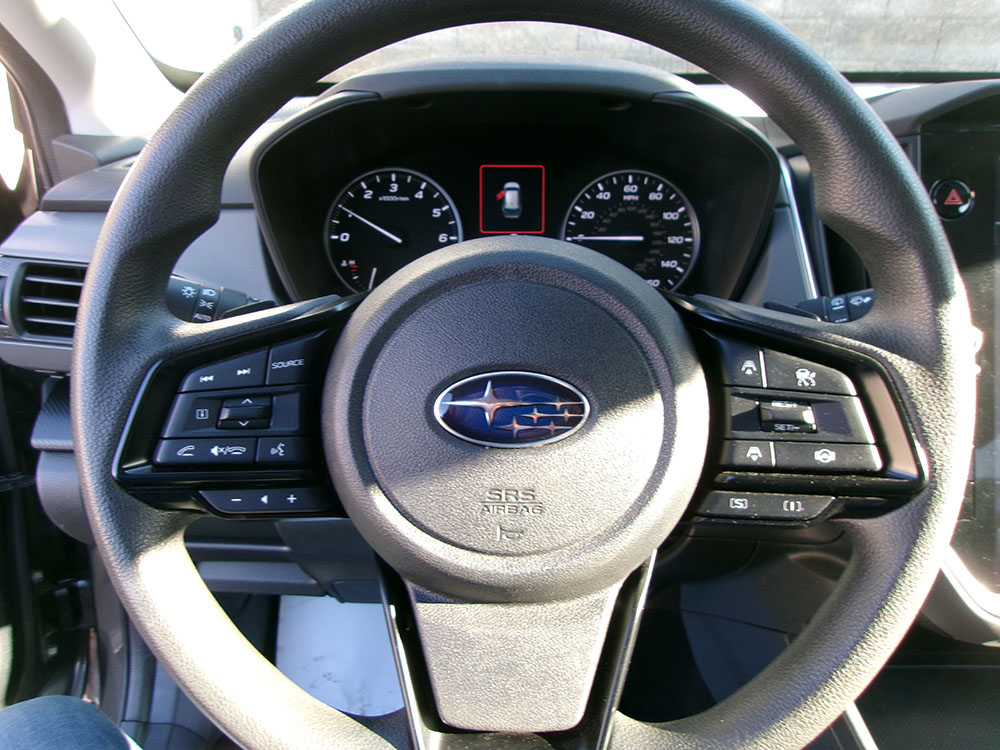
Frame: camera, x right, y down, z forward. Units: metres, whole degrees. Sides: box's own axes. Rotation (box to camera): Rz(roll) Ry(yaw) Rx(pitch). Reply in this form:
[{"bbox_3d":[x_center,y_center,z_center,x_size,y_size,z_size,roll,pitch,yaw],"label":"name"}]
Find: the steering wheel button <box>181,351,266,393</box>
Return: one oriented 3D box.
[{"bbox_3d":[-0.118,-0.001,0.337,0.036,0.017,0.007,-1,-4,1],"label":"steering wheel button"}]

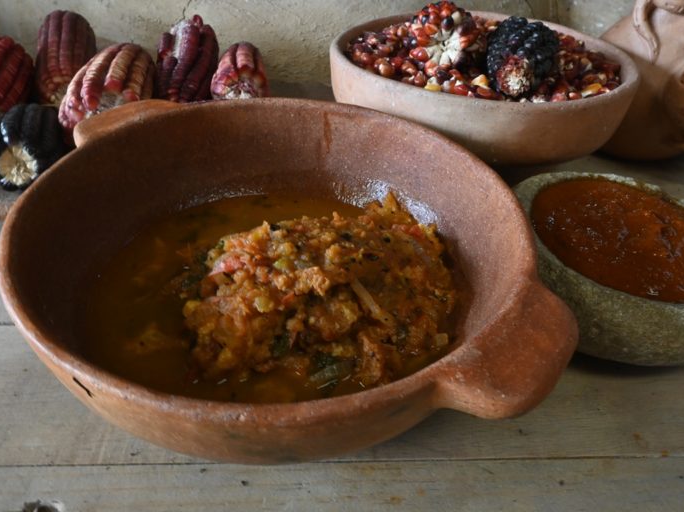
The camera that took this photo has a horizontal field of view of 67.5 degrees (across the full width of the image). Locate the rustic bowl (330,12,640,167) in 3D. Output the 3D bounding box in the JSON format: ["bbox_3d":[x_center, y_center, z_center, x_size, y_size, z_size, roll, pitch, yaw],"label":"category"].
[{"bbox_3d":[0.117,-0.138,0.443,0.249,0.080,0.202,-6,43,-10],"label":"rustic bowl"}]

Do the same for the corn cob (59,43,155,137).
[{"bbox_3d":[-0.189,-0.145,0.428,0.057,0.057,0.103,0,42,-4],"label":"corn cob"}]

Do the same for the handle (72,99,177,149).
[{"bbox_3d":[-0.139,-0.091,0.335,0.036,0.023,0.080,32,49,28],"label":"handle"}]

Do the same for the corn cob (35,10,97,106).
[{"bbox_3d":[-0.248,-0.183,0.464,0.048,0.048,0.115,-13,51,-18],"label":"corn cob"}]

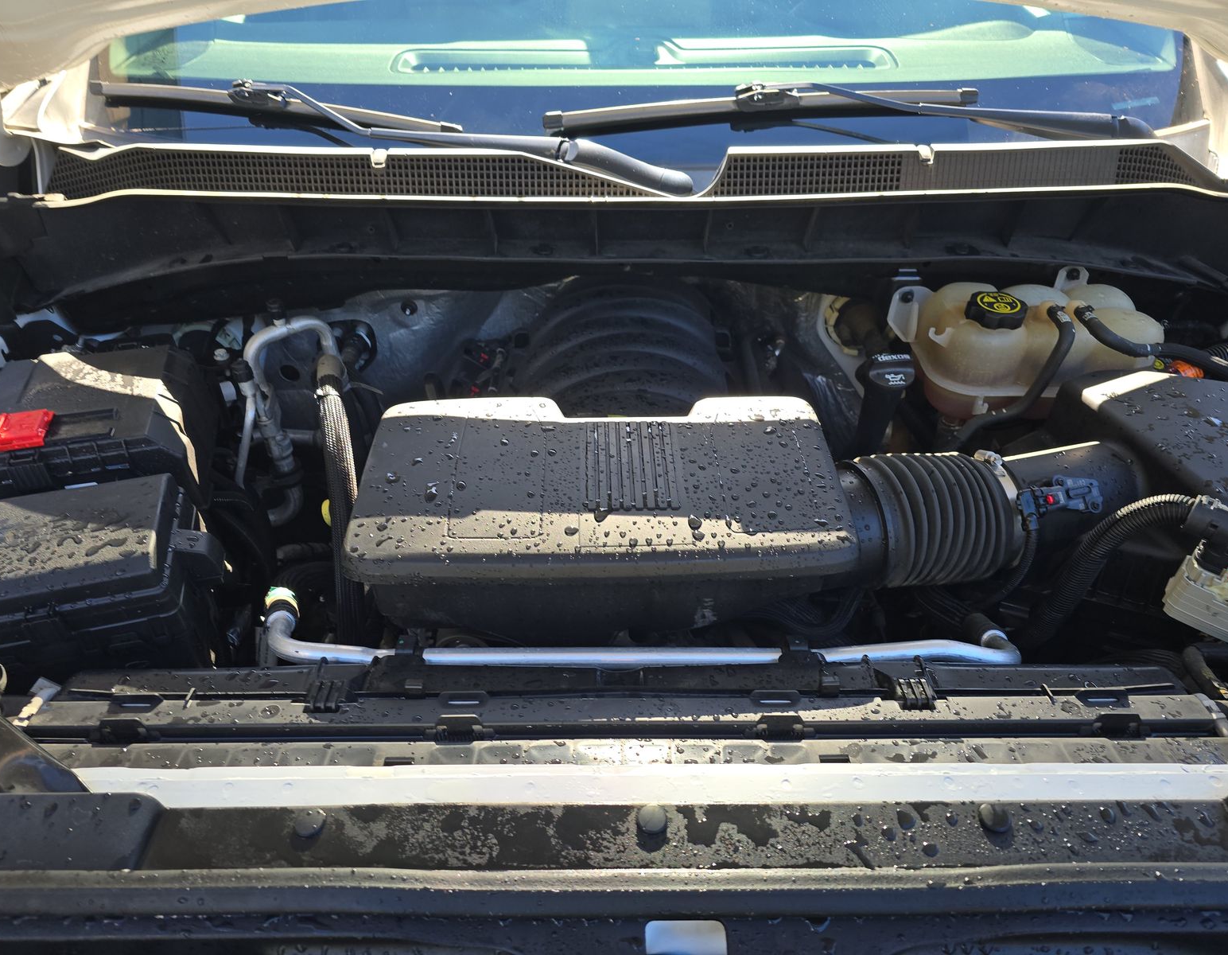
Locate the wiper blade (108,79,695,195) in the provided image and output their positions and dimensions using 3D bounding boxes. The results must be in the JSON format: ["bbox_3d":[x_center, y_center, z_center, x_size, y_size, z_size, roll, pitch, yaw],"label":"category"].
[{"bbox_3d":[-0.313,-0.453,1.113,0.840,0.070,0.085,12,42,9],"label":"wiper blade"}]

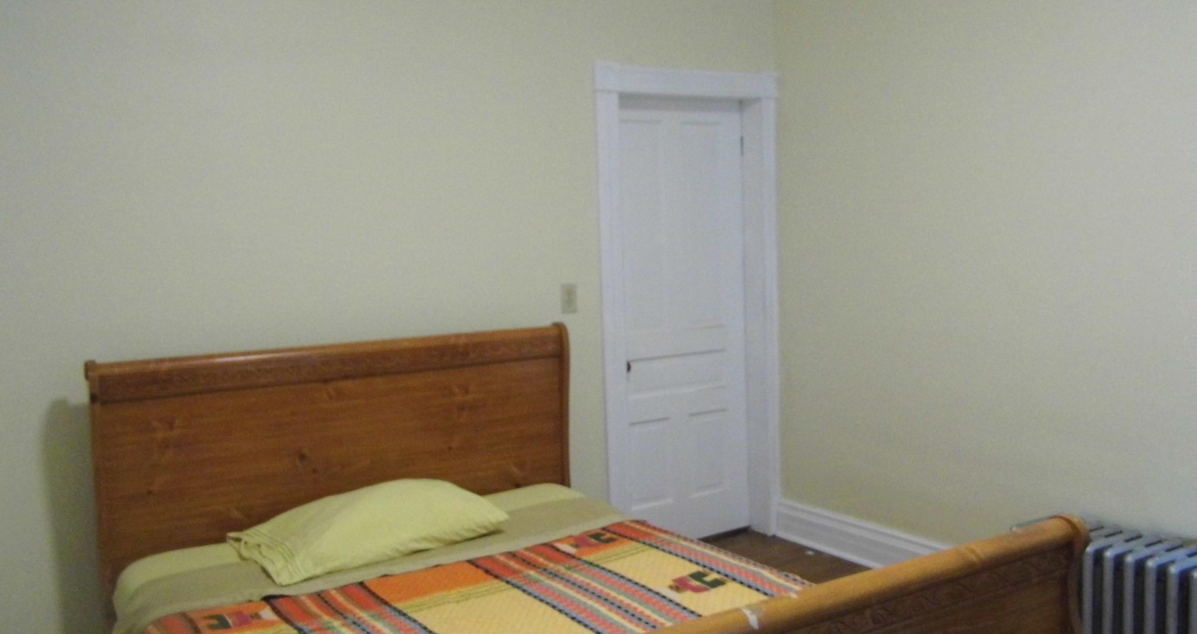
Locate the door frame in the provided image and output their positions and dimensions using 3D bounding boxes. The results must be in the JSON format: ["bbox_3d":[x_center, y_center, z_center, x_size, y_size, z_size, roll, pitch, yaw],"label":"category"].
[{"bbox_3d":[0.402,-0.005,4.464,0.988,2.137,0.140,-5,6,-32],"label":"door frame"}]

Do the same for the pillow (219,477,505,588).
[{"bbox_3d":[-0.698,0.609,3.141,0.760,0.165,0.470,-6,7,-36],"label":"pillow"}]

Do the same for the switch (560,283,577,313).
[{"bbox_3d":[-0.115,-0.074,4.065,0.072,0.118,0.014,-5,6,-32],"label":"switch"}]

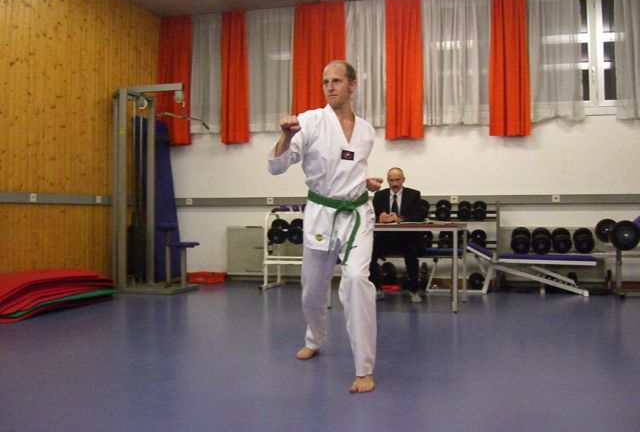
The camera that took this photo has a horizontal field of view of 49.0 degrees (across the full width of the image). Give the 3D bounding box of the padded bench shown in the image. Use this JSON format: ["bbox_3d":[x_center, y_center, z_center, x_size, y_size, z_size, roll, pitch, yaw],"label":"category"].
[{"bbox_3d":[2.225,0.545,7.360,1.290,0.530,0.420,0,0,15],"label":"padded bench"}]

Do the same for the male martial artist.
[{"bbox_3d":[0.013,0.004,3.836,0.648,1.690,0.940,0,0,-14],"label":"male martial artist"}]

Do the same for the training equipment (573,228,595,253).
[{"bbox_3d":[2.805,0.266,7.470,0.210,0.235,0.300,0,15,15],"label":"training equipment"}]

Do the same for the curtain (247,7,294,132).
[{"bbox_3d":[-0.594,-1.745,8.403,0.600,1.492,0.130,0,0,13],"label":"curtain"}]

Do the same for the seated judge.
[{"bbox_3d":[0.800,0.160,7.030,0.560,1.300,0.880,0,0,12],"label":"seated judge"}]

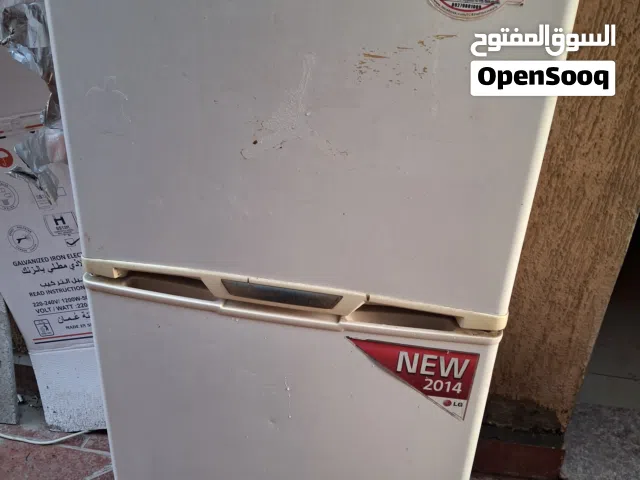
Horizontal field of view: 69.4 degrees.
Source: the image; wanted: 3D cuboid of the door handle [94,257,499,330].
[{"bbox_3d":[-0.053,0.069,0.638,0.600,0.042,0.045,6,21,9],"label":"door handle"}]

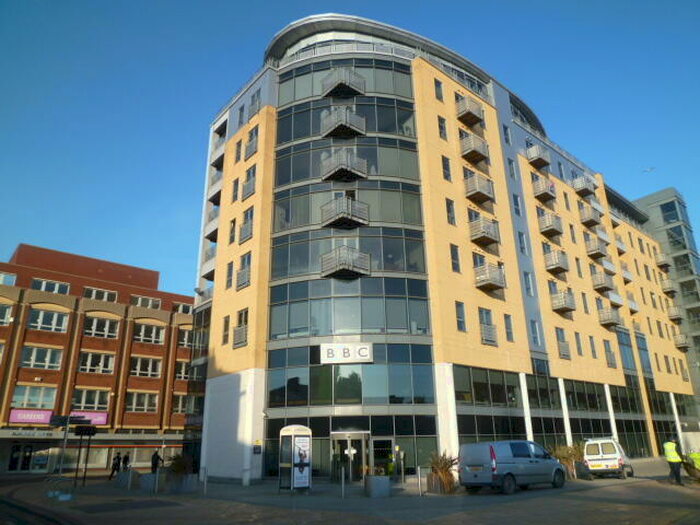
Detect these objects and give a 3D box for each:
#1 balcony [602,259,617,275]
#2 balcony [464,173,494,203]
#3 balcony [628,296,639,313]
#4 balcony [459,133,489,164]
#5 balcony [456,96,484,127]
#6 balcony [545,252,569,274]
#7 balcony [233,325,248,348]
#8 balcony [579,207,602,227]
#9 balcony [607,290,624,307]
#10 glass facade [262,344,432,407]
[{"bbox_3d":[22.206,0.455,42.458,2.550,1.000,1.000,15,-25,-37],"label":"balcony"},{"bbox_3d":[8.170,-4.606,30.655,1.550,1.198,0.906,15,-25,-38],"label":"balcony"},{"bbox_3d":[25.354,3.779,44.087,2.063,1.258,1.000,15,-25,-38],"label":"balcony"},{"bbox_3d":[8.129,-7.337,31.702,1.500,1.240,0.950,15,-25,-37],"label":"balcony"},{"bbox_3d":[8.031,-10.100,32.570,1.550,1.198,0.906,15,-25,-38],"label":"balcony"},{"bbox_3d":[15.019,0.006,35.118,1.550,1.198,0.906,15,-25,-38],"label":"balcony"},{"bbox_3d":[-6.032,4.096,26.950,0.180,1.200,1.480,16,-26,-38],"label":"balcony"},{"bbox_3d":[20.814,-3.920,42.043,1.509,1.203,0.986,16,-26,-38],"label":"balcony"},{"bbox_3d":[23.339,3.186,43.039,2.600,1.100,1.000,16,-26,-38],"label":"balcony"},{"bbox_3d":[0.022,5.827,25.045,8.950,3.050,1.050,-2,-20,3],"label":"glass facade"}]

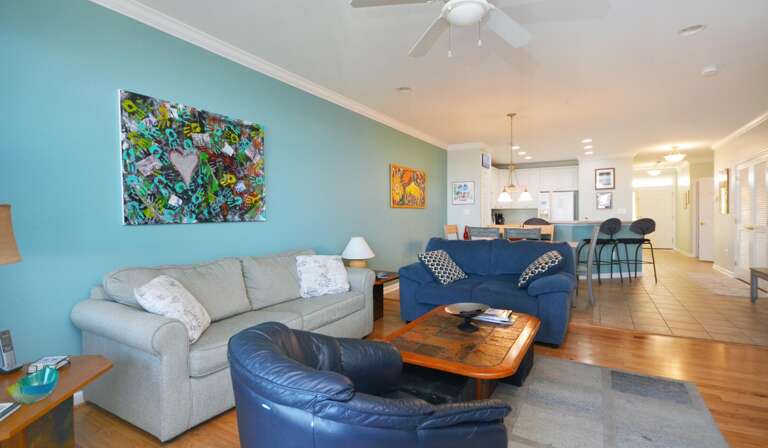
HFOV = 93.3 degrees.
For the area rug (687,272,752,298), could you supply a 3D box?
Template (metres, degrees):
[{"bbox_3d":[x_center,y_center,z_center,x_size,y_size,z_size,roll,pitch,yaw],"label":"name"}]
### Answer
[{"bbox_3d":[5.733,1.001,6.161,0.660,0.010,2.500,0,2,31],"label":"area rug"}]

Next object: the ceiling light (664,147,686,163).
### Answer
[{"bbox_3d":[6.715,-1.616,8.357,0.400,0.350,0.400,0,1,31],"label":"ceiling light"}]

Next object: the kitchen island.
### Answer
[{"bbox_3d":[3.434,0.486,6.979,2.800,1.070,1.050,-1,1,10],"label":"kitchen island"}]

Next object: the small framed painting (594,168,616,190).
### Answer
[{"bbox_3d":[5.745,-1.156,9.435,0.454,0.551,0.030,0,1,31],"label":"small framed painting"}]

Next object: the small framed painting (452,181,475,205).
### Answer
[{"bbox_3d":[1.702,-0.658,7.757,0.493,0.503,0.030,0,1,31],"label":"small framed painting"}]

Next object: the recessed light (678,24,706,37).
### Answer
[{"bbox_3d":[2.480,-1.547,2.919,0.190,0.025,0.190,0,2,31],"label":"recessed light"}]

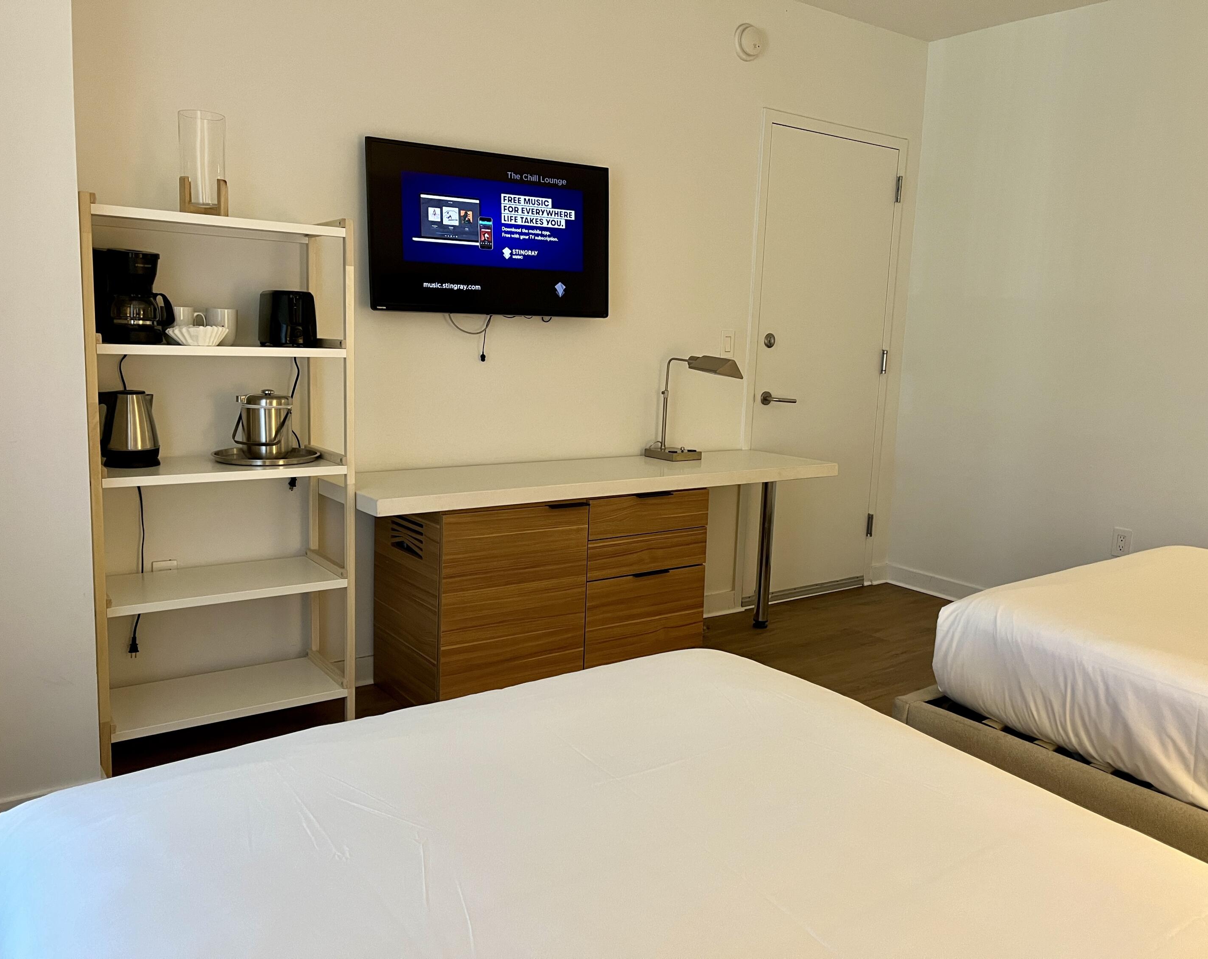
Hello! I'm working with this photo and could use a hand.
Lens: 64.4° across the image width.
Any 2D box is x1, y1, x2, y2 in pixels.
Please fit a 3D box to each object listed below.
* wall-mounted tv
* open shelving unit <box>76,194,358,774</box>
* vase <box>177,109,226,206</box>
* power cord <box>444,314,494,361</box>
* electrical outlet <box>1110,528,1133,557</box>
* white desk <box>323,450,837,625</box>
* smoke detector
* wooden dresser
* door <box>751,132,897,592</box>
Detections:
[{"bbox_3d":[-0.379,-0.835,3.291,0.925,0.532,0.065,-5,10,-35],"label":"wall-mounted tv"},{"bbox_3d":[-1.094,0.019,2.703,0.674,1.498,0.359,-4,11,-36],"label":"open shelving unit"},{"bbox_3d":[-1.065,-0.842,2.543,0.123,0.239,0.123,-4,11,-36],"label":"vase"},{"bbox_3d":[-0.450,-0.489,3.287,0.143,0.167,0.054,-4,11,-36],"label":"power cord"},{"bbox_3d":[2.147,0.265,3.980,0.009,0.120,0.074,-4,11,-36],"label":"electrical outlet"},{"bbox_3d":[0.004,0.325,3.522,1.970,0.731,0.487,-4,11,-36],"label":"white desk"},{"bbox_3d":[0.596,-1.768,3.875,0.141,0.141,0.045,-4,11,-36],"label":"smoke detector"},{"bbox_3d":[-0.208,0.365,3.354,1.045,0.684,0.496,-4,11,-36],"label":"wooden dresser"},{"bbox_3d":[1.000,-0.486,4.453,0.855,2.108,0.048,-4,11,-36],"label":"door"}]

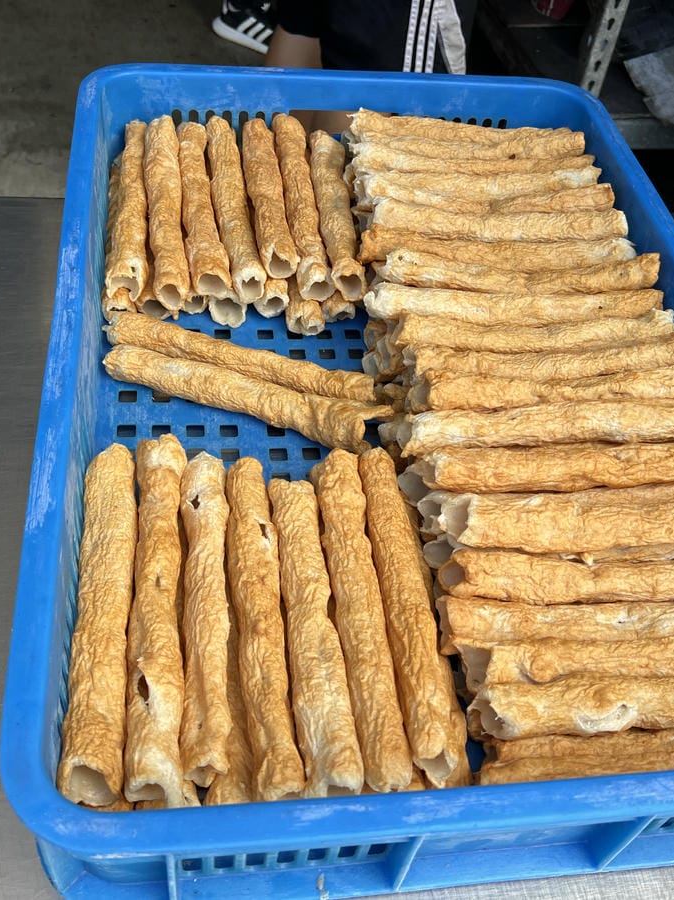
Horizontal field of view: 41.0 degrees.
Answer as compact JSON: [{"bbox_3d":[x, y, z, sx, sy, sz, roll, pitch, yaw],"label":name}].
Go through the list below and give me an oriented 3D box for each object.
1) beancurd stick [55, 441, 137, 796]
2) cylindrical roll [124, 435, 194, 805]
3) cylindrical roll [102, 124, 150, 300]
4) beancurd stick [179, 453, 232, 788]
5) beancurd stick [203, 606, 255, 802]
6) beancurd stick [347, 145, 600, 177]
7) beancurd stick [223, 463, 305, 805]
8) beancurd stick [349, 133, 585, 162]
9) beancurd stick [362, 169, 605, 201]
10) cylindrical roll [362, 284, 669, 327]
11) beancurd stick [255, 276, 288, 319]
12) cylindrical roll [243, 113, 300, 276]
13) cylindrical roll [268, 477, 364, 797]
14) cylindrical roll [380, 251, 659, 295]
[{"bbox_3d":[-0.122,0.080,0.474,0.029,0.028,0.200,0,48,-9],"label":"beancurd stick"},{"bbox_3d":[-0.093,0.079,0.480,0.027,0.027,0.208,-1,48,-9],"label":"cylindrical roll"},{"bbox_3d":[-0.165,-0.196,0.718,0.027,0.027,0.200,0,51,-9],"label":"cylindrical roll"},{"bbox_3d":[-0.072,0.083,0.492,0.028,0.028,0.192,0,50,-8],"label":"beancurd stick"},{"bbox_3d":[-0.065,0.095,0.526,0.027,0.027,0.201,-1,50,-9],"label":"beancurd stick"},{"bbox_3d":[0.118,-0.249,0.778,0.213,0.026,0.026,0,50,-8],"label":"beancurd stick"},{"bbox_3d":[-0.039,0.085,0.484,0.026,0.026,0.192,-3,50,-11],"label":"beancurd stick"},{"bbox_3d":[0.112,-0.257,0.762,0.206,0.024,0.024,-6,50,-12],"label":"beancurd stick"},{"bbox_3d":[0.120,-0.223,0.755,0.210,0.026,0.026,-6,51,-13],"label":"beancurd stick"},{"bbox_3d":[0.131,-0.107,0.662,0.222,0.026,0.027,-2,49,-9],"label":"cylindrical roll"},{"bbox_3d":[-0.067,-0.197,0.777,0.027,0.026,0.210,-2,48,-11],"label":"beancurd stick"},{"bbox_3d":[-0.055,-0.213,0.745,0.026,0.026,0.185,-2,51,-11],"label":"cylindrical roll"},{"bbox_3d":[-0.015,0.095,0.503,0.027,0.027,0.187,-3,50,-10],"label":"cylindrical roll"},{"bbox_3d":[0.140,-0.135,0.687,0.213,0.026,0.027,-1,49,-8],"label":"cylindrical roll"}]

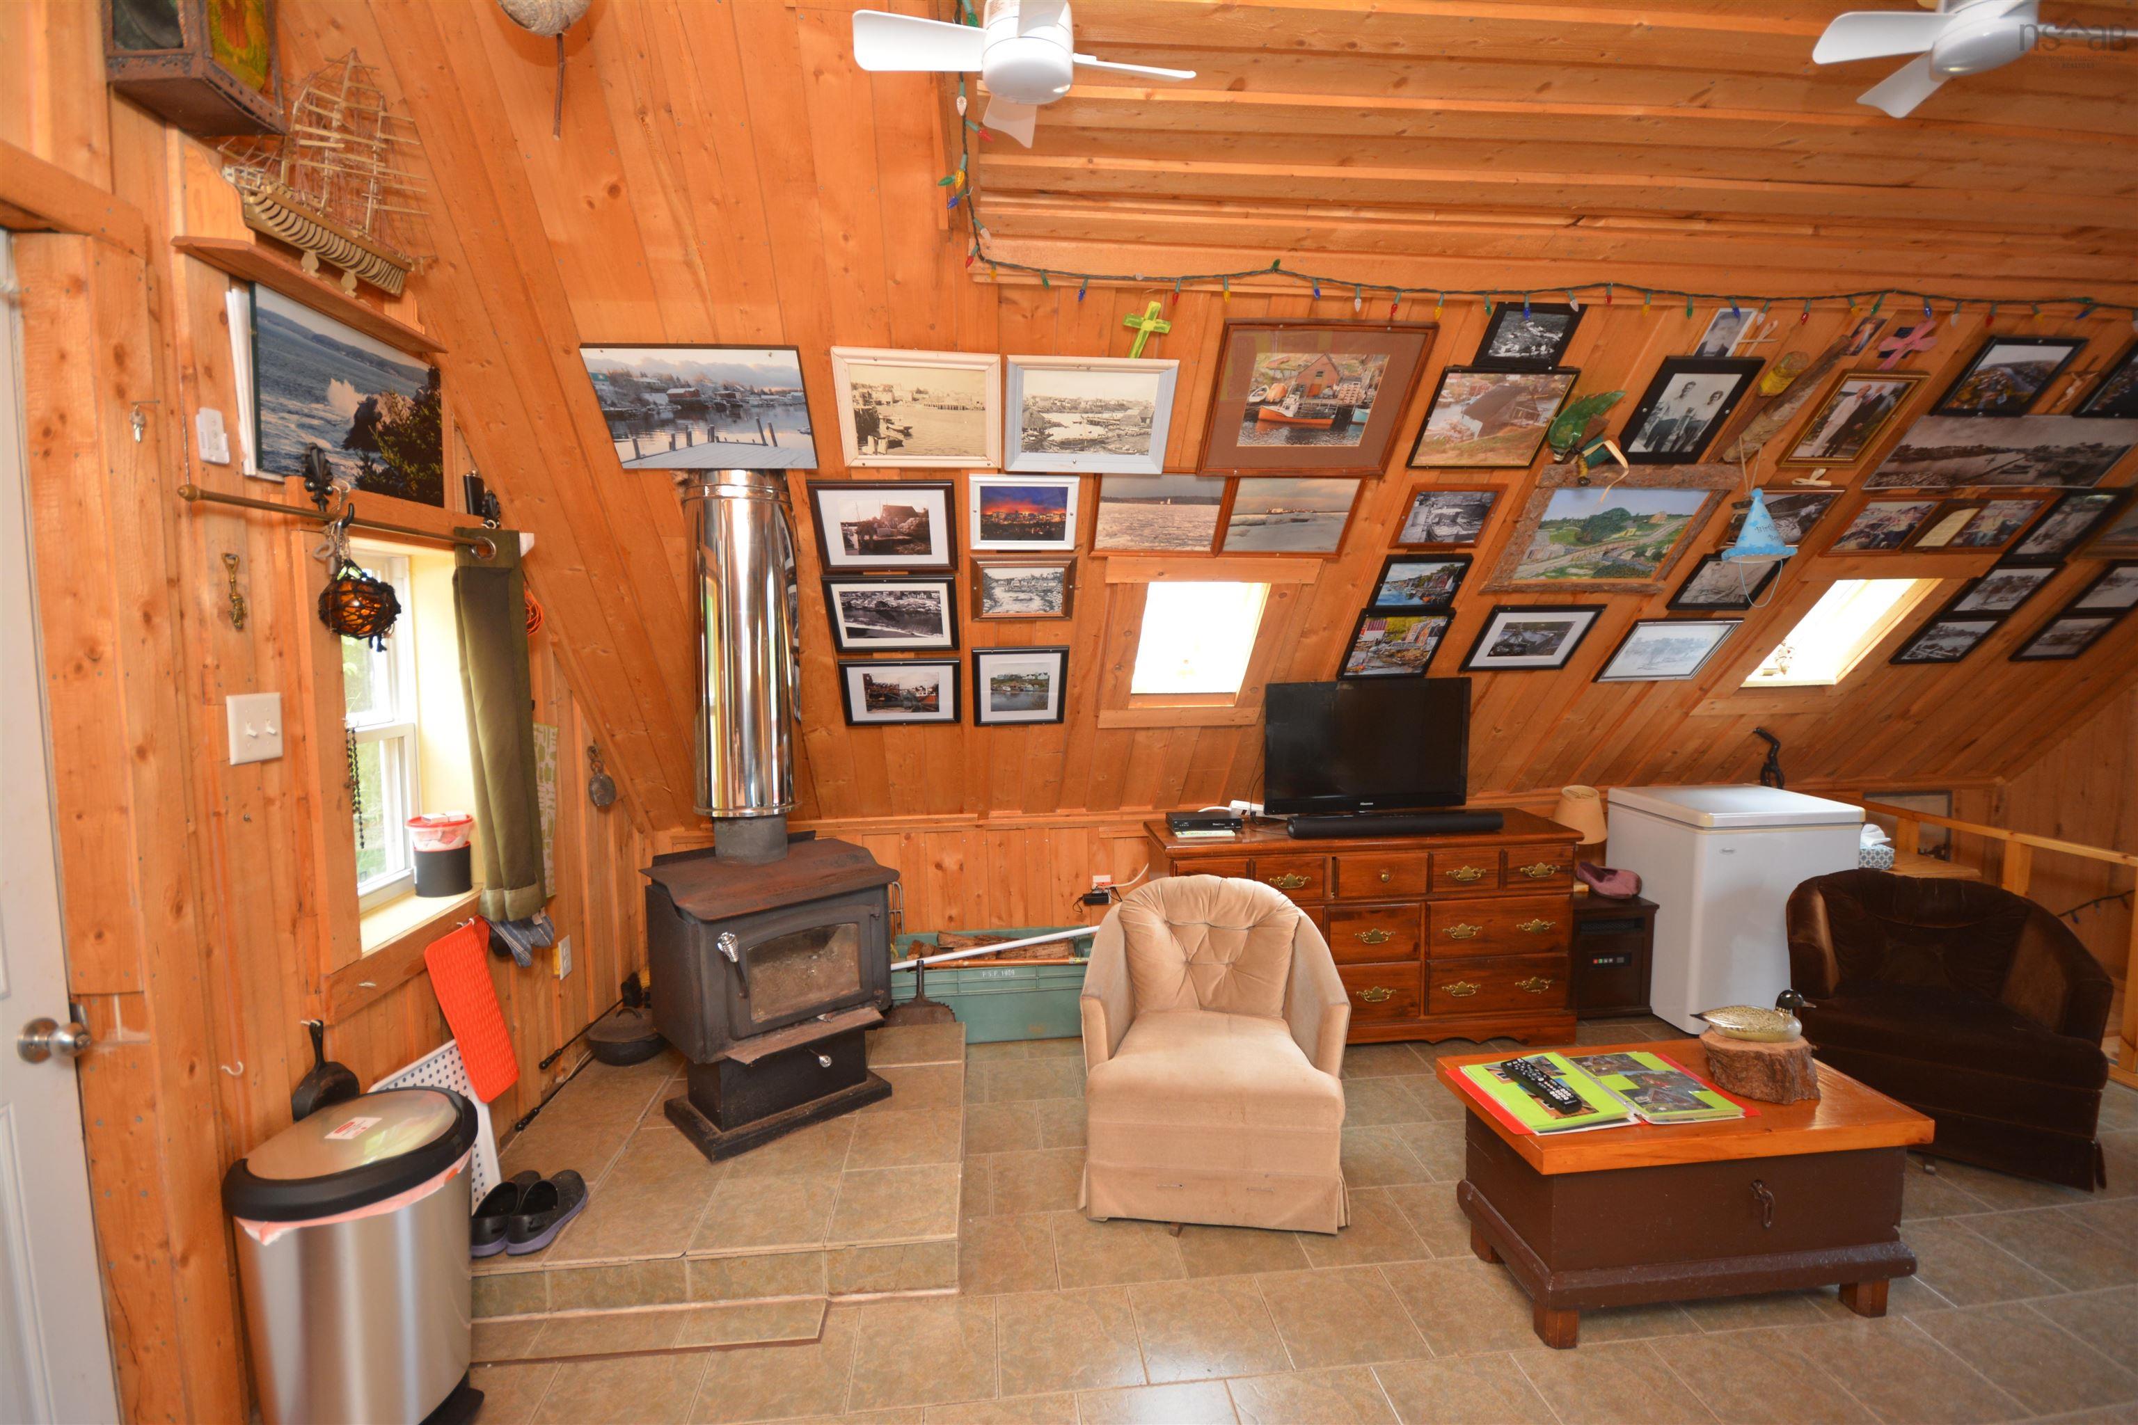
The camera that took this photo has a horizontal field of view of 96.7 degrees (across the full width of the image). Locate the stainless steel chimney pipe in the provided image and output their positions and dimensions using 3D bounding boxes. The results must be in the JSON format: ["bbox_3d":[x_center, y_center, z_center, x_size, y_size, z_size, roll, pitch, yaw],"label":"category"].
[{"bbox_3d":[-0.963,-0.130,2.782,0.282,1.129,0.282,-1,5,-5],"label":"stainless steel chimney pipe"}]

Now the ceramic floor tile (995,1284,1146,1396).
[{"bbox_3d":[-0.002,1.334,2.020,0.300,0.010,0.300,-1,5,-5],"label":"ceramic floor tile"}]

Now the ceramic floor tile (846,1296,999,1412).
[{"bbox_3d":[-0.306,1.374,2.039,0.301,0.010,0.301,-1,4,-6],"label":"ceramic floor tile"}]

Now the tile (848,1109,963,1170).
[{"bbox_3d":[-0.450,1.179,2.630,0.301,0.010,0.301,-1,4,-6],"label":"tile"}]

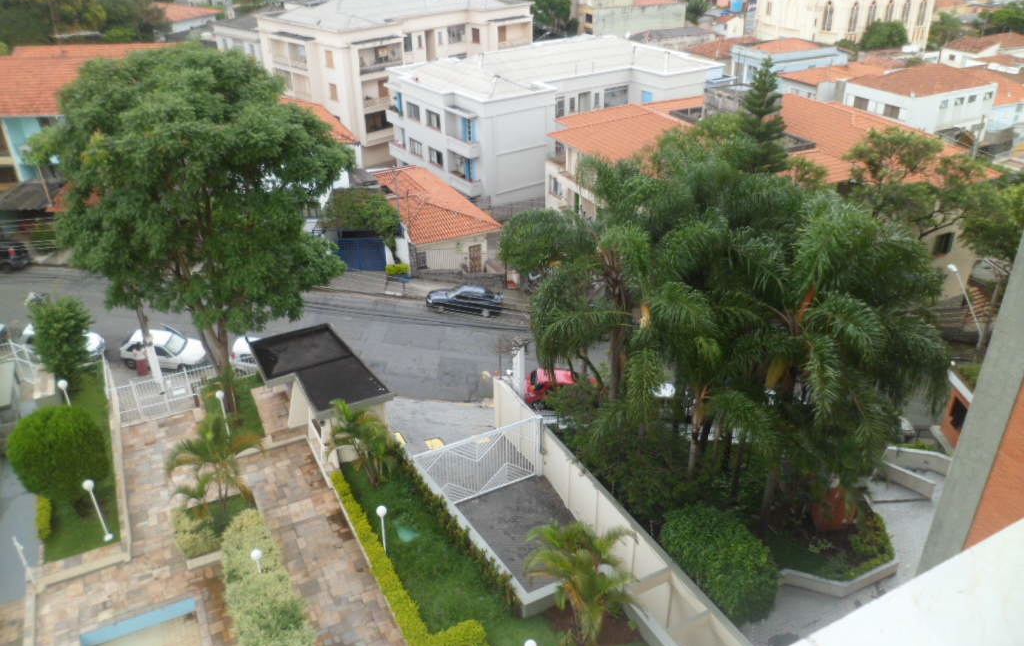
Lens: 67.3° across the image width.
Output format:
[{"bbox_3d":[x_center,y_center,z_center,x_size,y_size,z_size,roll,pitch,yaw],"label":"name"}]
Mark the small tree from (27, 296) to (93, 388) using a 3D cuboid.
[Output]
[{"bbox_3d":[-19.315,0.941,32.668,2.500,4.000,2.400,-1,29,0],"label":"small tree"}]

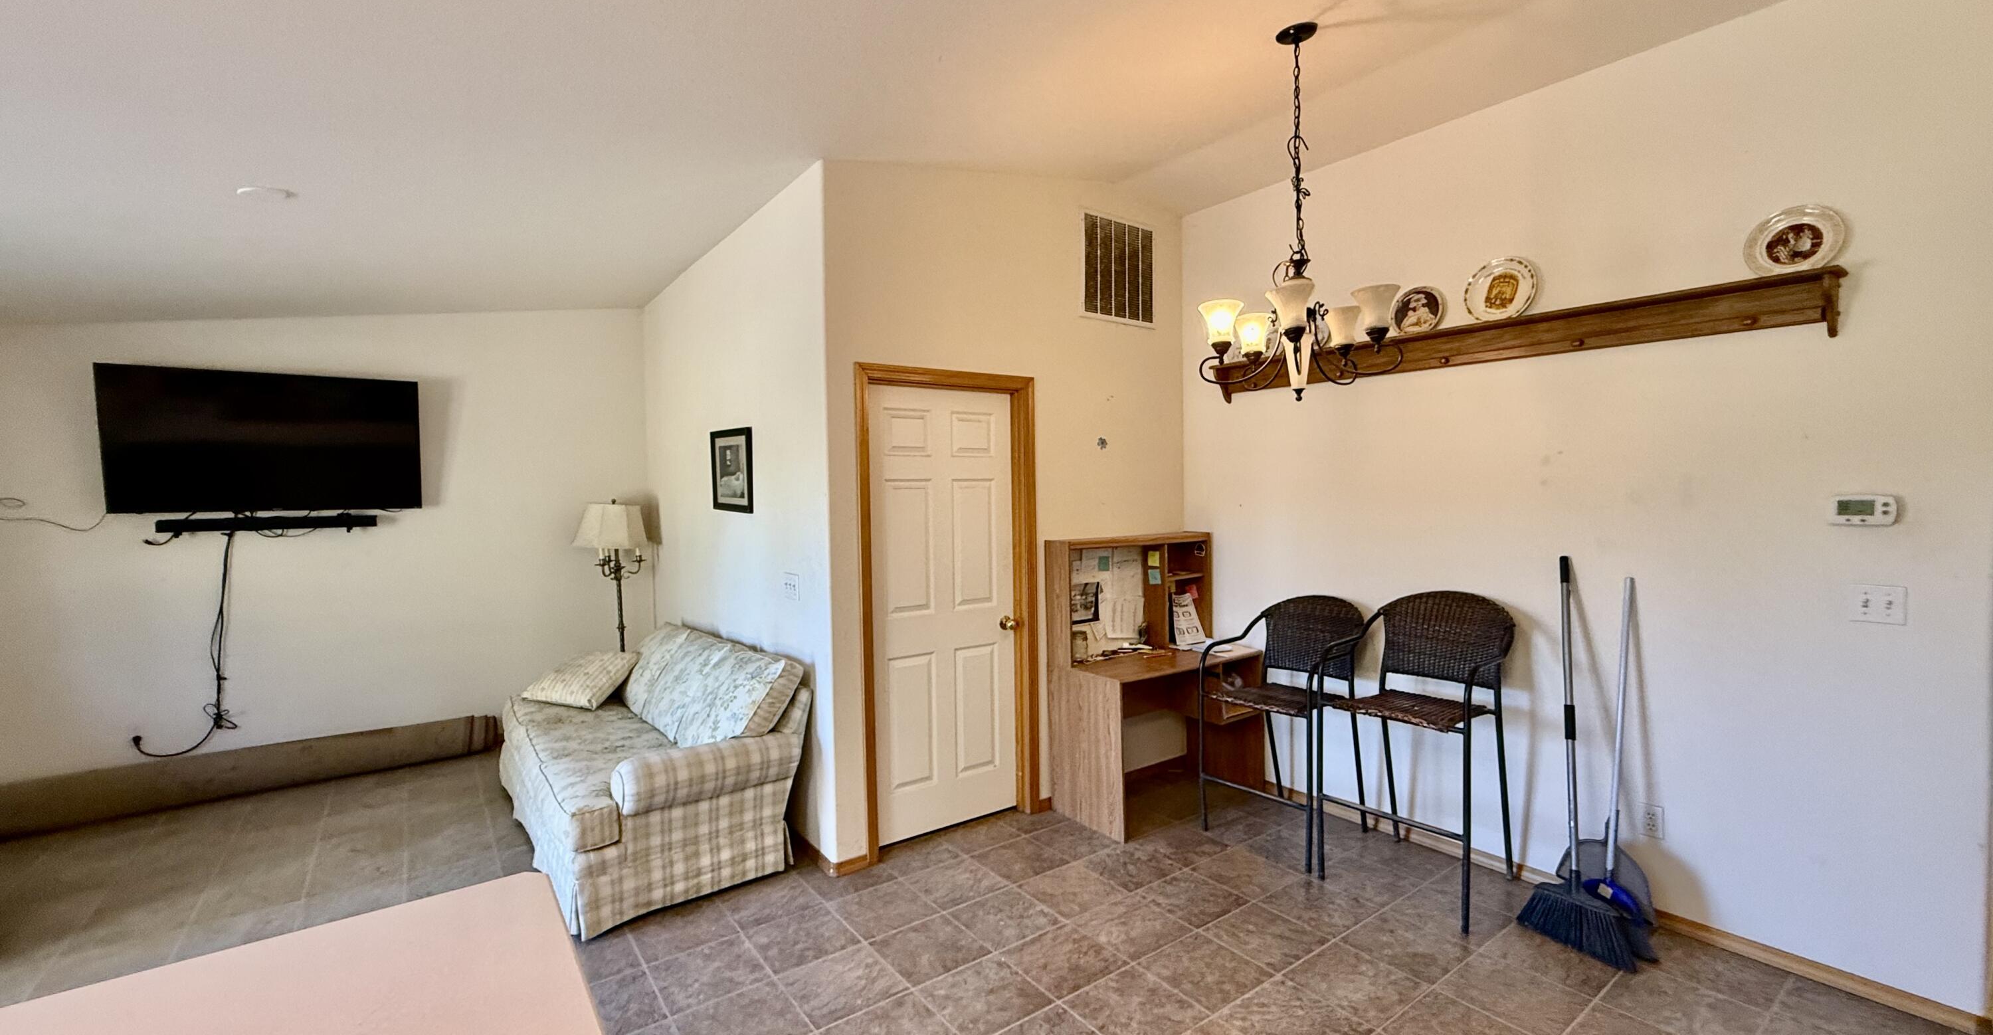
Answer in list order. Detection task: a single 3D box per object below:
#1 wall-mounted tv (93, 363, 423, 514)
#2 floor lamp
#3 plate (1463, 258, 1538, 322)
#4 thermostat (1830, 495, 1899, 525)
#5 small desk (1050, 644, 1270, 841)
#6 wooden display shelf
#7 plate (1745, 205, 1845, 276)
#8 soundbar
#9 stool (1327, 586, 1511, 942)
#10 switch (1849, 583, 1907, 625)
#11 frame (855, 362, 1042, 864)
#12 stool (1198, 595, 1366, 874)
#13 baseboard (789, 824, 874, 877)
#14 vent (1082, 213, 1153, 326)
[{"bbox_3d":[-3.984,-0.412,4.451,1.308,0.754,0.075,-3,11,-36],"label":"wall-mounted tv"},{"bbox_3d":[-2.402,0.661,5.137,0.430,1.552,0.430,-2,3,-36],"label":"floor lamp"},{"bbox_3d":[1.986,-0.892,3.182,0.033,0.260,0.262,12,-6,-36],"label":"plate"},{"bbox_3d":[2.609,-0.019,2.425,0.030,0.090,0.136,-3,3,-36],"label":"thermostat"},{"bbox_3d":[0.822,1.065,4.080,1.025,0.728,0.515,-3,3,-36],"label":"small desk"},{"bbox_3d":[1.851,-0.670,3.337,0.131,0.198,2.298,-3,3,-36],"label":"wooden display shelf"},{"bbox_3d":[2.452,-0.847,2.482,0.027,0.228,0.228,9,-4,-36],"label":"plate"},{"bbox_3d":[-4.018,0.037,4.478,0.915,0.062,0.090,-2,3,-36],"label":"soundbar"},{"bbox_3d":[1.686,0.877,3.176,0.620,1.142,0.565,-2,3,-39],"label":"stool"},{"bbox_3d":[2.637,0.262,2.415,0.013,0.114,0.117,-3,3,-36],"label":"switch"},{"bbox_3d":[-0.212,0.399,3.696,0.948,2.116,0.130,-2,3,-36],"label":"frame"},{"bbox_3d":[1.329,0.902,3.641,0.605,1.070,0.555,-2,3,-37],"label":"stool"},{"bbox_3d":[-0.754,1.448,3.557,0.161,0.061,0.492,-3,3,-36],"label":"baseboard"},{"bbox_3d":[0.649,-1.291,4.229,0.550,0.548,0.028,-2,3,-36],"label":"vent"}]

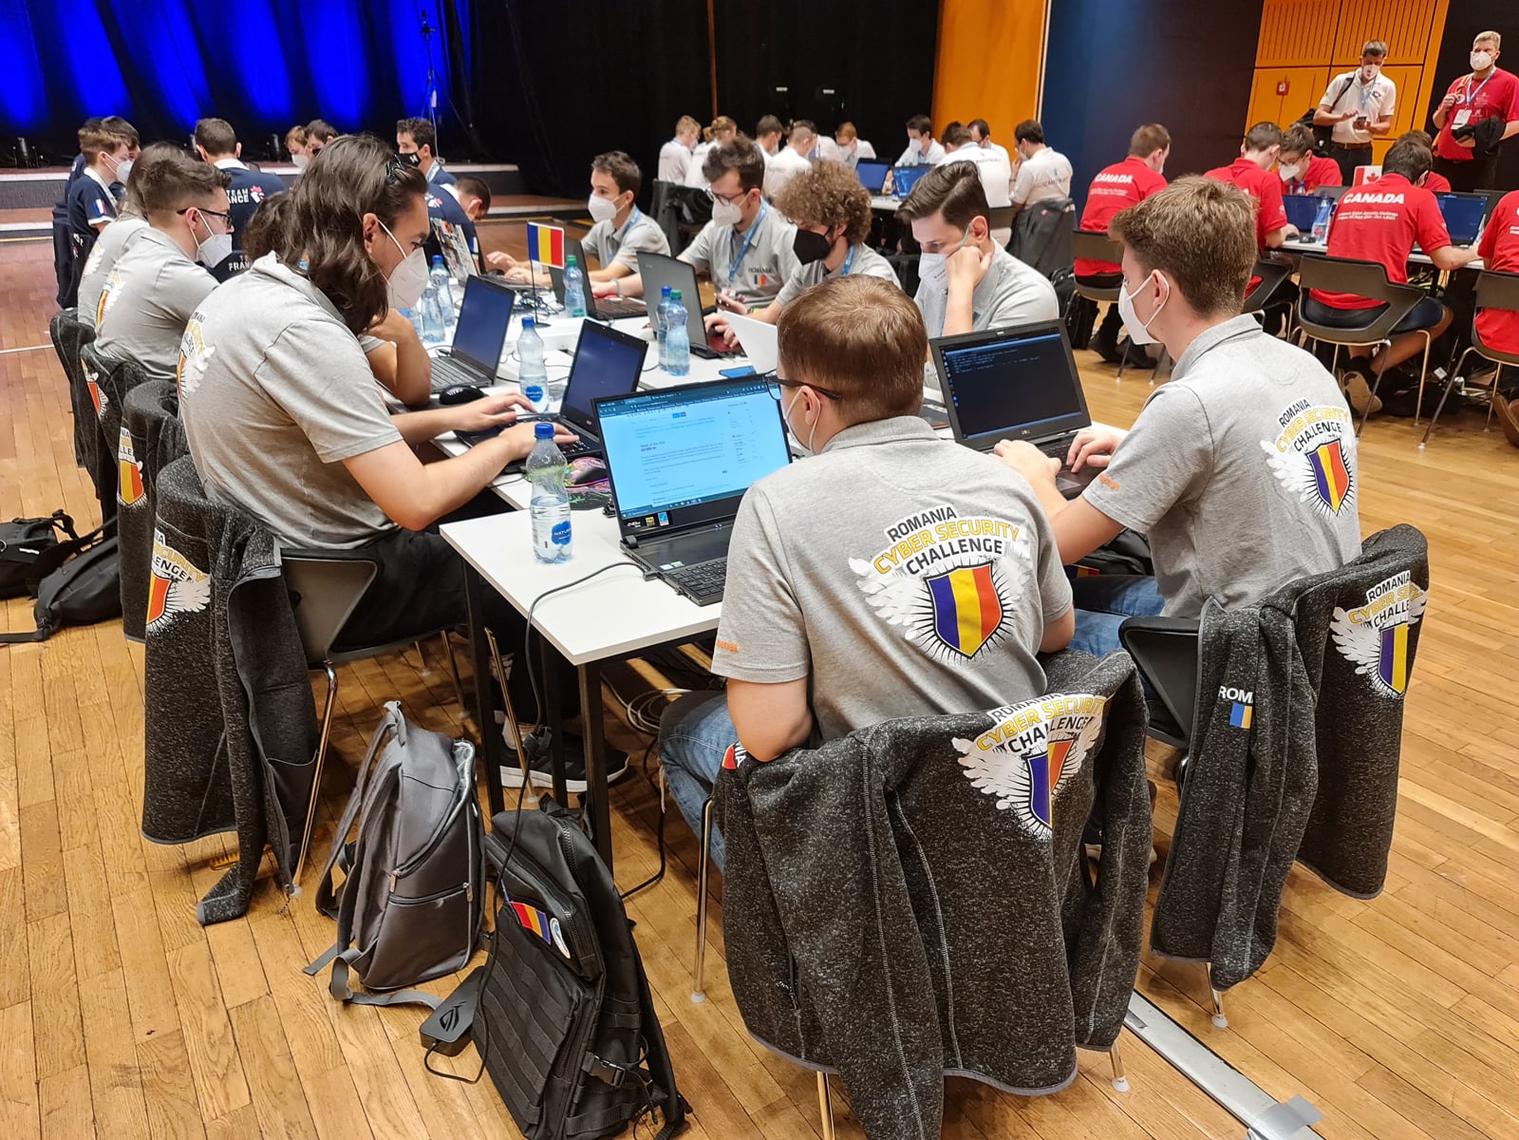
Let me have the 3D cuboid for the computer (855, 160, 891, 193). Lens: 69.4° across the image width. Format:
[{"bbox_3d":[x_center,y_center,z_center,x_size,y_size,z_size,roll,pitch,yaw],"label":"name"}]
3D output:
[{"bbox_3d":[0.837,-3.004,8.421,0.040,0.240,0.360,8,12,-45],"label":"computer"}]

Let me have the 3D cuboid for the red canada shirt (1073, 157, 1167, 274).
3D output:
[{"bbox_3d":[2.006,-1.870,5.871,0.420,0.630,0.500,-18,29,-34],"label":"red canada shirt"}]

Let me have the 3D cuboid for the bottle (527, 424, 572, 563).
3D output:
[{"bbox_3d":[-0.340,-0.125,1.748,0.066,0.218,0.066,-14,26,-29],"label":"bottle"}]

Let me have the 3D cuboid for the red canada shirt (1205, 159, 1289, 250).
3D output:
[{"bbox_3d":[2.417,-1.726,5.500,0.420,0.620,0.500,-17,28,-33],"label":"red canada shirt"}]

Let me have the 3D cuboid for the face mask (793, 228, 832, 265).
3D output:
[{"bbox_3d":[0.149,-0.874,2.970,0.090,0.110,0.130,-33,35,-19],"label":"face mask"}]

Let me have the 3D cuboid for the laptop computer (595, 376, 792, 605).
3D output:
[{"bbox_3d":[-0.027,-0.148,1.778,0.358,0.235,0.348,-14,26,-29],"label":"laptop computer"}]

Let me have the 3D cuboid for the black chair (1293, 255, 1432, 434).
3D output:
[{"bbox_3d":[2.768,-1.070,5.105,0.540,0.770,0.510,-15,27,-30],"label":"black chair"}]

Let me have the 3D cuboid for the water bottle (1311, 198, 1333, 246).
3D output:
[{"bbox_3d":[2.841,-1.772,5.520,0.073,0.240,0.073,-15,27,-30],"label":"water bottle"}]

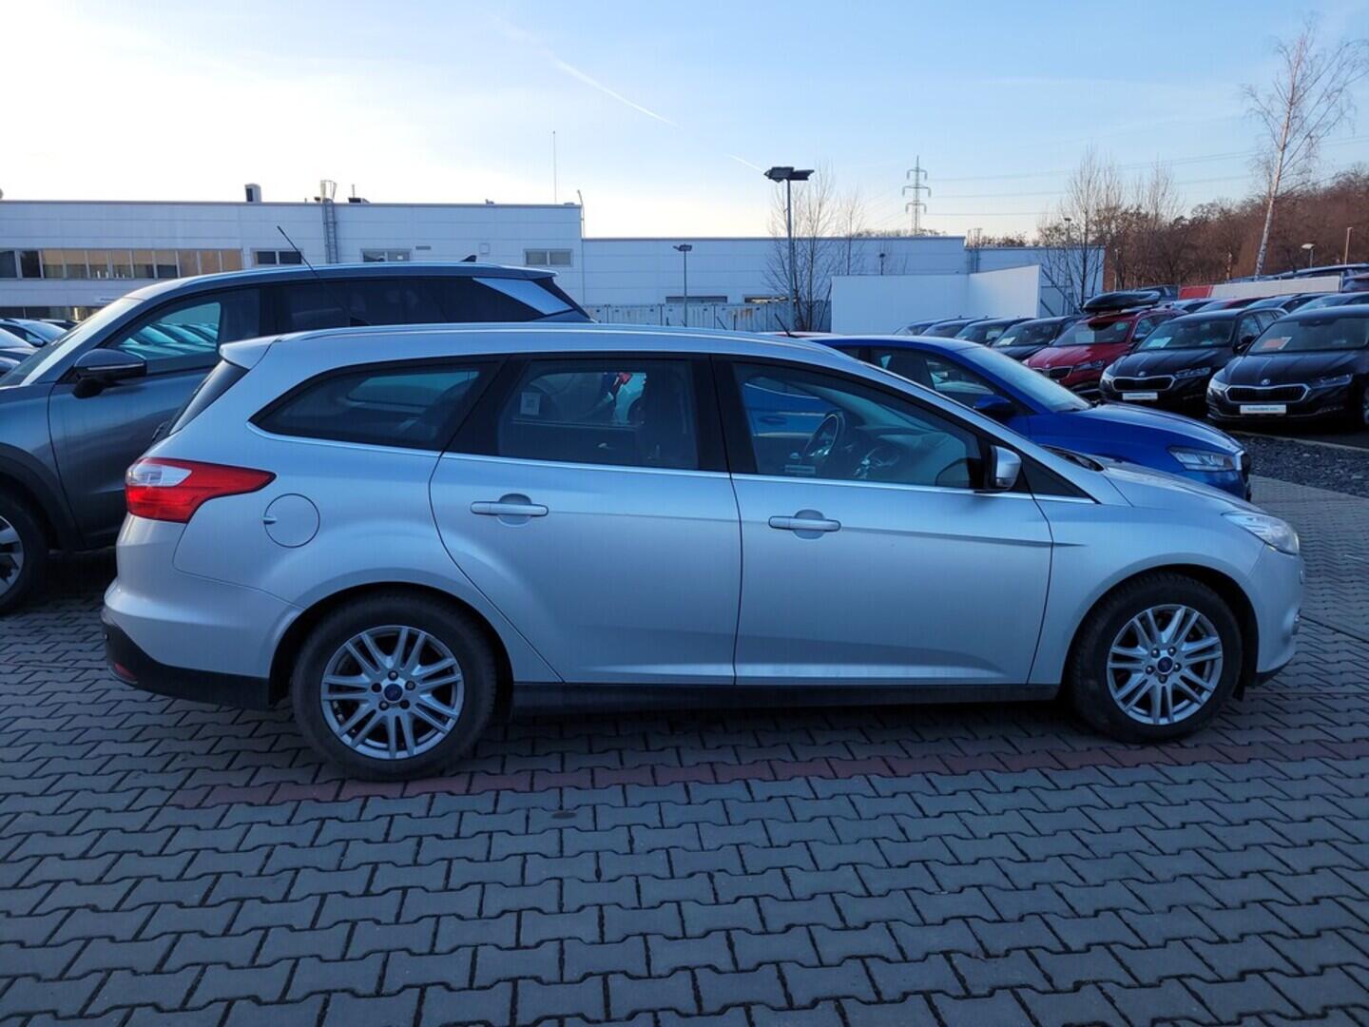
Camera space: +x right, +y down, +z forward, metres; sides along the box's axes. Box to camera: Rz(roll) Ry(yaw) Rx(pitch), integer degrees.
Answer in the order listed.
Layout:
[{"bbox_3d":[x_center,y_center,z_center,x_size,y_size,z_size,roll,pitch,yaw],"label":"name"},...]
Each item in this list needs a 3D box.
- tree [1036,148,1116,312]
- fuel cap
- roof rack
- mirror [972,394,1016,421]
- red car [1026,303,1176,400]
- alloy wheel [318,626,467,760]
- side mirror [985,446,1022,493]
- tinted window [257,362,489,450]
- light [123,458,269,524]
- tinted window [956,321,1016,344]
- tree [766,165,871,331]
[{"bbox_3d":[14.469,-9.409,38.156,2.960,8.110,3.000,0,10,0],"label":"tree"},{"bbox_3d":[-1.202,0.023,3.137,0.166,0.170,0.030,0,10,-2],"label":"fuel cap"},{"bbox_3d":[8.391,-4.047,19.700,1.930,0.380,0.790,-13,16,-38],"label":"roof rack"},{"bbox_3d":[1.822,-0.623,6.050,0.200,0.160,0.210,2,11,15],"label":"mirror"},{"bbox_3d":[8.025,-2.966,19.295,4.340,1.570,1.830,-14,13,-39],"label":"red car"},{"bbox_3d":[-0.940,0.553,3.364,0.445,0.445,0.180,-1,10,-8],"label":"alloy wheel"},{"bbox_3d":[1.037,-0.150,3.384,0.105,0.153,0.190,-1,10,-8],"label":"side mirror"},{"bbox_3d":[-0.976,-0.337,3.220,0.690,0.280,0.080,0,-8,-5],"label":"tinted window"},{"bbox_3d":[-1.528,-0.085,3.227,0.530,0.205,0.290,-1,10,-8],"label":"light"},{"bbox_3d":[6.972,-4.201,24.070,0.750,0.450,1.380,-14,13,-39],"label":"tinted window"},{"bbox_3d":[5.355,-9.852,41.161,4.180,7.990,3.800,0,10,0],"label":"tree"}]

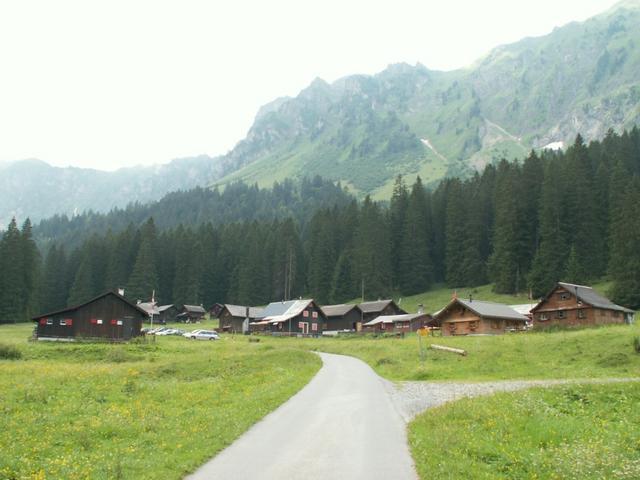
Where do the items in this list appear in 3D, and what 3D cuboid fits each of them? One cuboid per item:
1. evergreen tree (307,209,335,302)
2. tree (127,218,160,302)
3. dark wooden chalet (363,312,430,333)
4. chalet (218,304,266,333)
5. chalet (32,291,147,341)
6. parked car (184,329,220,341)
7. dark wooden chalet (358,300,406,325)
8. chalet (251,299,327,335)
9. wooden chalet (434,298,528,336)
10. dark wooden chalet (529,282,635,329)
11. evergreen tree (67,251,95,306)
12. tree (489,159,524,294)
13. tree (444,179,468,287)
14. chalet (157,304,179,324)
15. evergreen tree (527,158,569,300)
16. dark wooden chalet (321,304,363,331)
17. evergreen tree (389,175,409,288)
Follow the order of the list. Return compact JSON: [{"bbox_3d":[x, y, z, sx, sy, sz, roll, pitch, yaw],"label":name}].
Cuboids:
[{"bbox_3d":[0.420,4.620,181.270,8.340,26.230,8.340,0,-8,0],"label":"evergreen tree"},{"bbox_3d":[-52.193,6.366,191.840,8.500,26.050,8.500,3,-11,-15],"label":"tree"},{"bbox_3d":[12.040,13.060,101.460,5.500,3.100,10.300,8,-12,-44],"label":"dark wooden chalet"},{"bbox_3d":[-12.400,13.540,110.480,8.000,4.800,5.500,6,-10,-36],"label":"chalet"},{"bbox_3d":[-26.418,9.192,75.689,12.500,5.500,10.000,3,-11,-17],"label":"chalet"},{"bbox_3d":[-15.131,12.194,83.136,4.500,1.470,1.750,7,-12,-31],"label":"parked car"},{"bbox_3d":[10.980,15.512,131.256,8.000,5.900,10.200,9,-13,-40],"label":"dark wooden chalet"},{"bbox_3d":[-5.156,13.126,107.651,8.800,5.900,11.800,8,-13,-37],"label":"chalet"},{"bbox_3d":[22.589,11.167,90.590,12.000,5.100,7.750,9,-14,-41],"label":"wooden chalet"},{"bbox_3d":[34.160,8.968,85.326,9.000,6.000,9.100,8,-13,-35],"label":"dark wooden chalet"},{"bbox_3d":[-61.840,11.050,167.090,7.700,16.780,7.700,3,-9,-20],"label":"evergreen tree"},{"bbox_3d":[40.120,-3.100,139.200,7.960,28.740,7.960,-2,-9,16],"label":"tree"},{"bbox_3d":[35.276,-2.157,168.082,6.500,28.560,6.500,-2,-10,12],"label":"tree"},{"bbox_3d":[-33.920,16.060,140.060,4.500,4.200,5.000,7,-11,-39],"label":"chalet"},{"bbox_3d":[46.680,-2.320,131.610,8.960,27.540,8.960,-3,-9,20],"label":"evergreen tree"},{"bbox_3d":[3.343,14.450,118.881,5.200,4.900,9.600,9,-13,-40],"label":"dark wooden chalet"},{"bbox_3d":[20.120,-2.240,165.870,5.860,29.840,5.860,-1,-8,7],"label":"evergreen tree"}]

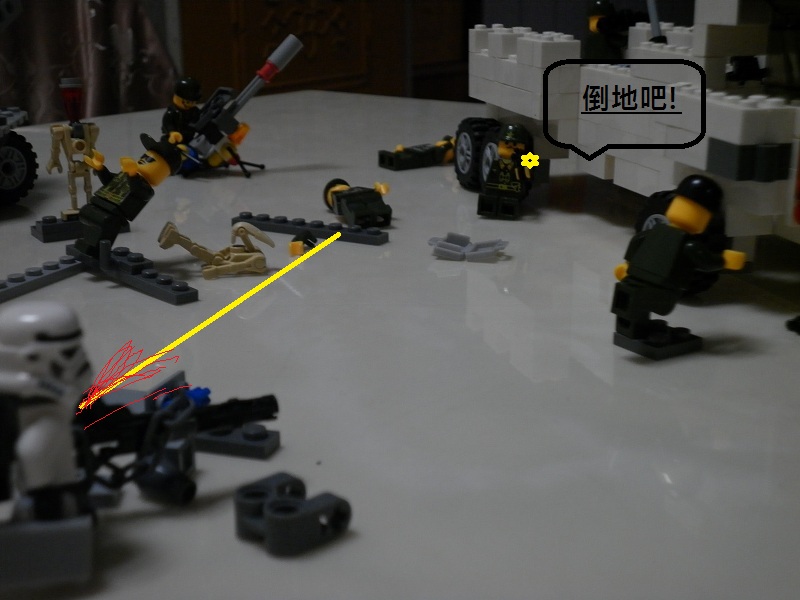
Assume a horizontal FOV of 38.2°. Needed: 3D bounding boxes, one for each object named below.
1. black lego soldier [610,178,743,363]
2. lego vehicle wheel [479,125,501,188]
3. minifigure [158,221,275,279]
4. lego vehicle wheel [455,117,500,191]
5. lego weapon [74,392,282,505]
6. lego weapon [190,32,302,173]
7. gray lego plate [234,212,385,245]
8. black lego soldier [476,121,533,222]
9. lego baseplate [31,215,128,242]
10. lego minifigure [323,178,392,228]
[{"bbox_3d":[0.073,-0.010,0.301,0.031,0.044,0.024,-11,20,-31],"label":"black lego soldier"},{"bbox_3d":[0.044,-0.057,0.481,0.014,0.030,0.030,-6,18,-17],"label":"lego vehicle wheel"},{"bbox_3d":[-0.060,-0.018,0.378,0.038,0.017,0.017,-2,17,-6],"label":"minifigure"},{"bbox_3d":[0.036,-0.065,0.511,0.014,0.030,0.030,-5,17,-15],"label":"lego vehicle wheel"},{"bbox_3d":[-0.044,0.026,0.224,0.043,0.021,0.019,0,17,0],"label":"lego weapon"},{"bbox_3d":[-0.075,-0.091,0.539,0.060,0.064,0.027,-2,17,-5],"label":"lego weapon"},{"bbox_3d":[-0.034,-0.027,0.429,0.064,0.005,0.008,8,19,27],"label":"gray lego plate"},{"bbox_3d":[0.041,-0.051,0.457,0.020,0.035,0.017,7,17,6],"label":"black lego soldier"},{"bbox_3d":[-0.119,-0.029,0.430,0.032,0.008,0.016,-11,20,-31],"label":"lego baseplate"},{"bbox_3d":[-0.017,-0.039,0.452,0.021,0.013,0.041,-7,18,-21],"label":"lego minifigure"}]

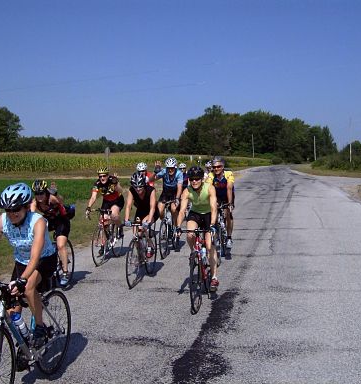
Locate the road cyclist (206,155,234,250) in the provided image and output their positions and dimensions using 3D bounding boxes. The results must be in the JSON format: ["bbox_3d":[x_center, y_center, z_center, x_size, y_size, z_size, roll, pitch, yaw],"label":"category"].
[{"bbox_3d":[0.752,0.207,9.211,0.540,1.610,0.920,1,3,12],"label":"road cyclist"}]

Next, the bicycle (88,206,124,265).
[{"bbox_3d":[-1.221,0.701,9.147,0.440,0.980,1.660,1,3,11],"label":"bicycle"}]

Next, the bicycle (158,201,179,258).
[{"bbox_3d":[-0.173,0.667,9.852,0.440,0.980,1.660,1,3,13],"label":"bicycle"}]

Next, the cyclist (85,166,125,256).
[{"bbox_3d":[-1.218,0.341,9.126,0.640,1.560,0.880,1,3,11],"label":"cyclist"}]

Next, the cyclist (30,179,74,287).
[{"bbox_3d":[-1.510,0.517,6.627,0.500,1.400,0.930,1,3,9],"label":"cyclist"}]

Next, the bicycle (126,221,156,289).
[{"bbox_3d":[-0.531,0.794,7.664,0.440,0.980,1.660,1,3,12],"label":"bicycle"}]

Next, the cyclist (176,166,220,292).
[{"bbox_3d":[0.264,0.474,6.499,0.530,1.570,0.930,1,3,13],"label":"cyclist"}]

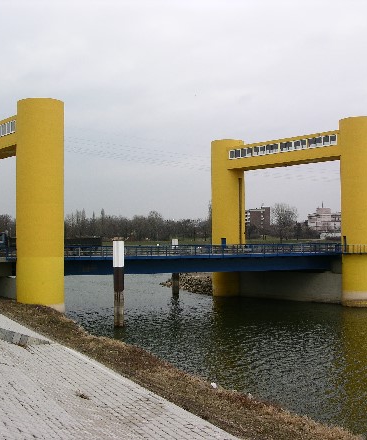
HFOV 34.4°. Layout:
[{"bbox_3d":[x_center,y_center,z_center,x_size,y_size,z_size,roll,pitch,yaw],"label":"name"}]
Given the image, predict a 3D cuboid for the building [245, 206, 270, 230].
[{"bbox_3d":[52.283,2.328,425.000,19.000,23.990,17.000,-1,-2,6],"label":"building"}]

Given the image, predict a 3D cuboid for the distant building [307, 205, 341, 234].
[{"bbox_3d":[96.234,1.877,405.000,27.000,22.860,18.000,-1,-2,14],"label":"distant building"}]

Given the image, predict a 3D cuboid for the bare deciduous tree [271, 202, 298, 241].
[{"bbox_3d":[32.339,1.041,190.000,9.000,12.970,9.000,-1,-2,0],"label":"bare deciduous tree"}]

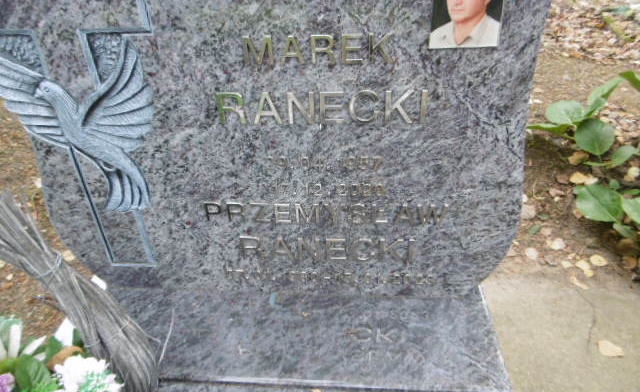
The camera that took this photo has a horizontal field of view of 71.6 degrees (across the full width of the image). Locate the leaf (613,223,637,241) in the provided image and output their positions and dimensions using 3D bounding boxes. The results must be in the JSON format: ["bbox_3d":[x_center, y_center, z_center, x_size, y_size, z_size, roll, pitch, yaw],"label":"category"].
[{"bbox_3d":[1.027,0.116,1.490,0.037,0.020,0.075,-36,48,-13],"label":"leaf"}]

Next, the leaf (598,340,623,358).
[{"bbox_3d":[0.754,0.396,1.153,0.058,0.010,0.050,0,33,5],"label":"leaf"}]

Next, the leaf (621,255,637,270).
[{"bbox_3d":[0.886,0.191,1.273,0.045,0.020,0.052,26,41,35],"label":"leaf"}]

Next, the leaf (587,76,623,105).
[{"bbox_3d":[1.180,-0.433,1.840,0.180,0.040,0.085,-36,30,-6],"label":"leaf"}]

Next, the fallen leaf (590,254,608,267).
[{"bbox_3d":[0.897,0.210,1.427,0.058,0.010,0.044,-23,38,-28],"label":"fallen leaf"}]

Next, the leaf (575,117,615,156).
[{"bbox_3d":[1.064,-0.227,1.720,0.145,0.145,0.035,8,-7,28],"label":"leaf"}]

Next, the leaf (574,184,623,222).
[{"bbox_3d":[0.990,0.025,1.571,0.143,0.040,0.166,0,51,18],"label":"leaf"}]

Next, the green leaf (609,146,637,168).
[{"bbox_3d":[1.253,-0.163,1.840,0.136,0.030,0.059,-42,52,-12],"label":"green leaf"}]

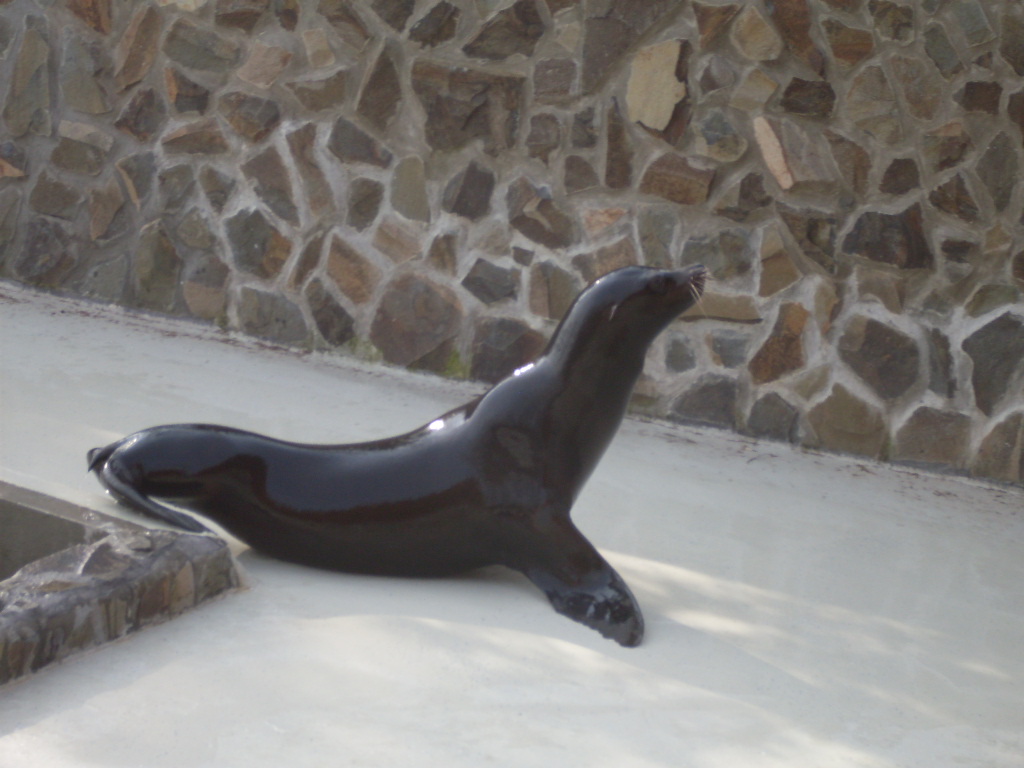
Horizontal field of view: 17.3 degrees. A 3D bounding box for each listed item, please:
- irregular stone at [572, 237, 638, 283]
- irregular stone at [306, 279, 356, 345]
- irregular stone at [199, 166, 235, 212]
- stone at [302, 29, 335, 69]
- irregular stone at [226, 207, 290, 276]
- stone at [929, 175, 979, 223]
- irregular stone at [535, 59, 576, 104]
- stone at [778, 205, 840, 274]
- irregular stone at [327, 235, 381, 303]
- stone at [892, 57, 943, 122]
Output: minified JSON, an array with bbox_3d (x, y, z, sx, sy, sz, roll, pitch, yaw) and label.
[{"bbox_3d":[0.276,-0.342,9.193,0.226,0.171,0.090,11,20,33],"label":"irregular stone"},{"bbox_3d":[-0.502,-0.212,9.678,0.165,0.197,0.090,11,23,28],"label":"irregular stone"},{"bbox_3d":[-0.861,-0.567,9.822,0.113,0.133,0.062,11,19,28],"label":"irregular stone"},{"bbox_3d":[-0.465,-0.829,8.294,0.090,0.096,0.070,10,21,27],"label":"stone"},{"bbox_3d":[-0.722,-0.413,9.806,0.233,0.204,0.090,11,21,31],"label":"irregular stone"},{"bbox_3d":[1.133,-0.483,8.569,0.136,0.118,0.064,11,23,28],"label":"stone"},{"bbox_3d":[0.118,-0.822,9.166,0.123,0.124,0.068,11,19,28],"label":"irregular stone"},{"bbox_3d":[0.785,-0.381,8.894,0.176,0.183,0.097,11,19,28],"label":"stone"},{"bbox_3d":[-0.439,-0.329,9.705,0.192,0.195,0.090,11,20,33],"label":"irregular stone"},{"bbox_3d":[1.036,-0.753,8.527,0.156,0.161,0.090,11,20,33],"label":"stone"}]

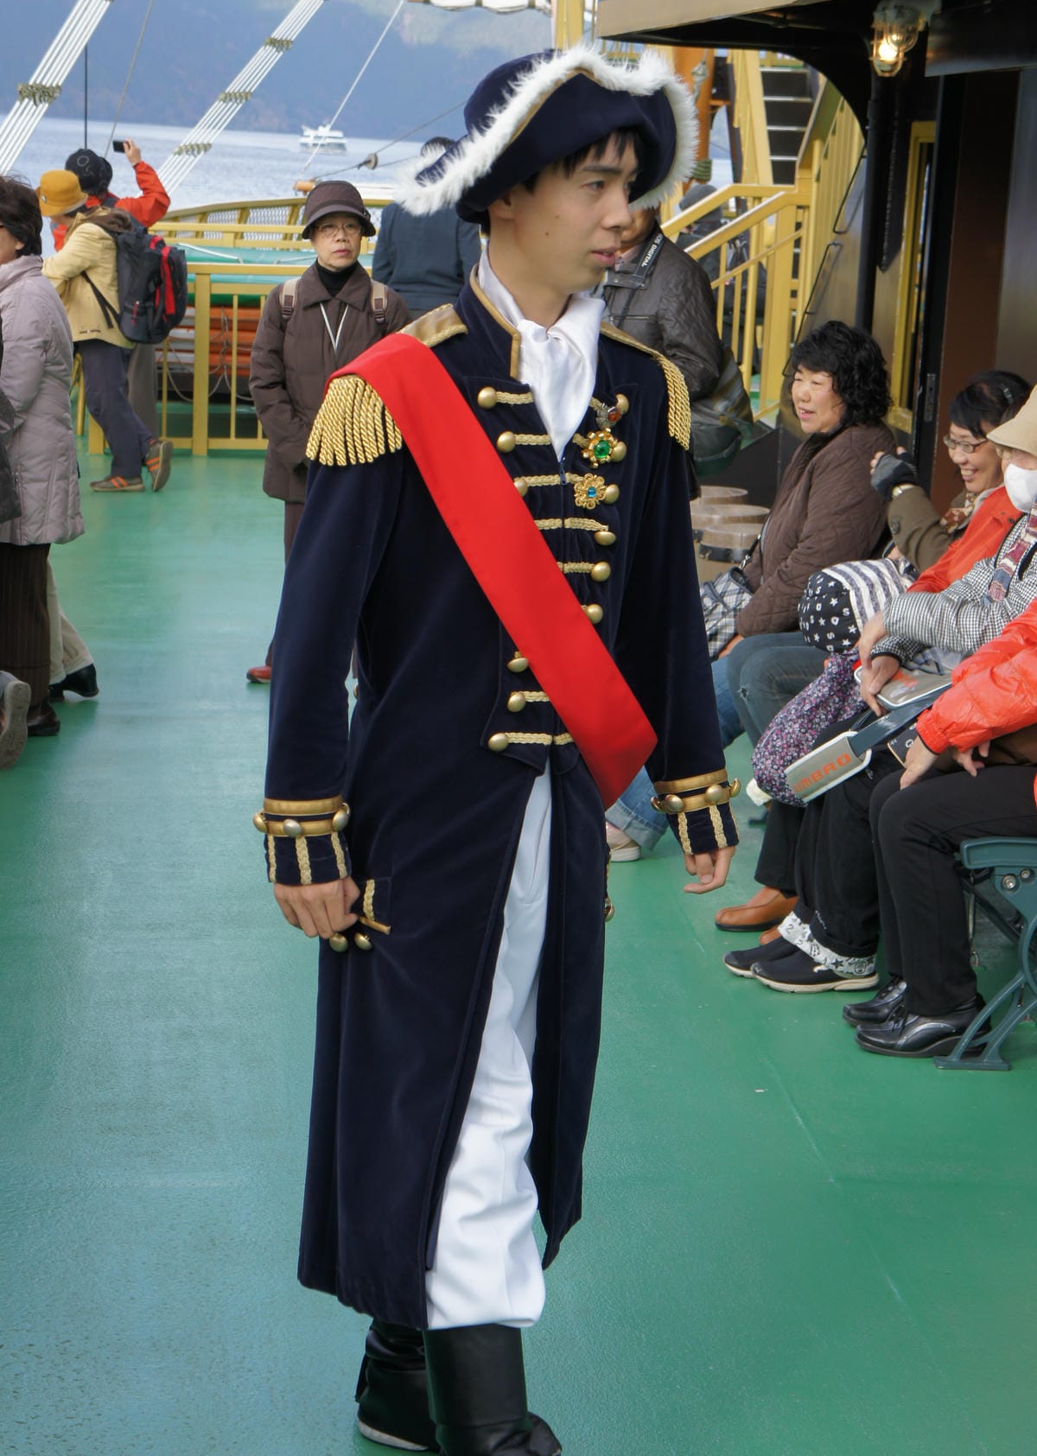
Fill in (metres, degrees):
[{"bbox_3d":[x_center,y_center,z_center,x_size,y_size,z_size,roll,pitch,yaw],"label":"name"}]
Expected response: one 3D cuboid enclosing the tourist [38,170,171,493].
[{"bbox_3d":[-1.913,-1.839,14.059,0.580,1.490,0.450,7,12,21],"label":"tourist"}]

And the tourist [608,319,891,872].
[{"bbox_3d":[0.525,-0.330,7.406,0.800,1.290,0.500,0,11,-10],"label":"tourist"}]

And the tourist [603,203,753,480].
[{"bbox_3d":[0.366,-0.777,8.714,0.520,1.650,0.400,11,14,39],"label":"tourist"}]

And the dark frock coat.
[{"bbox_3d":[-0.022,0.086,3.808,0.630,1.300,0.400,-6,14,-35],"label":"dark frock coat"}]

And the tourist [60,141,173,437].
[{"bbox_3d":[-2.015,-2.100,15.078,0.560,1.600,0.420,0,11,-12],"label":"tourist"}]

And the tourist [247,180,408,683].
[{"bbox_3d":[-0.585,-0.898,9.353,0.490,1.565,0.340,2,11,0],"label":"tourist"}]

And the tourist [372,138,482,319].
[{"bbox_3d":[-0.422,-1.928,14.297,0.530,1.690,0.340,3,11,3],"label":"tourist"}]

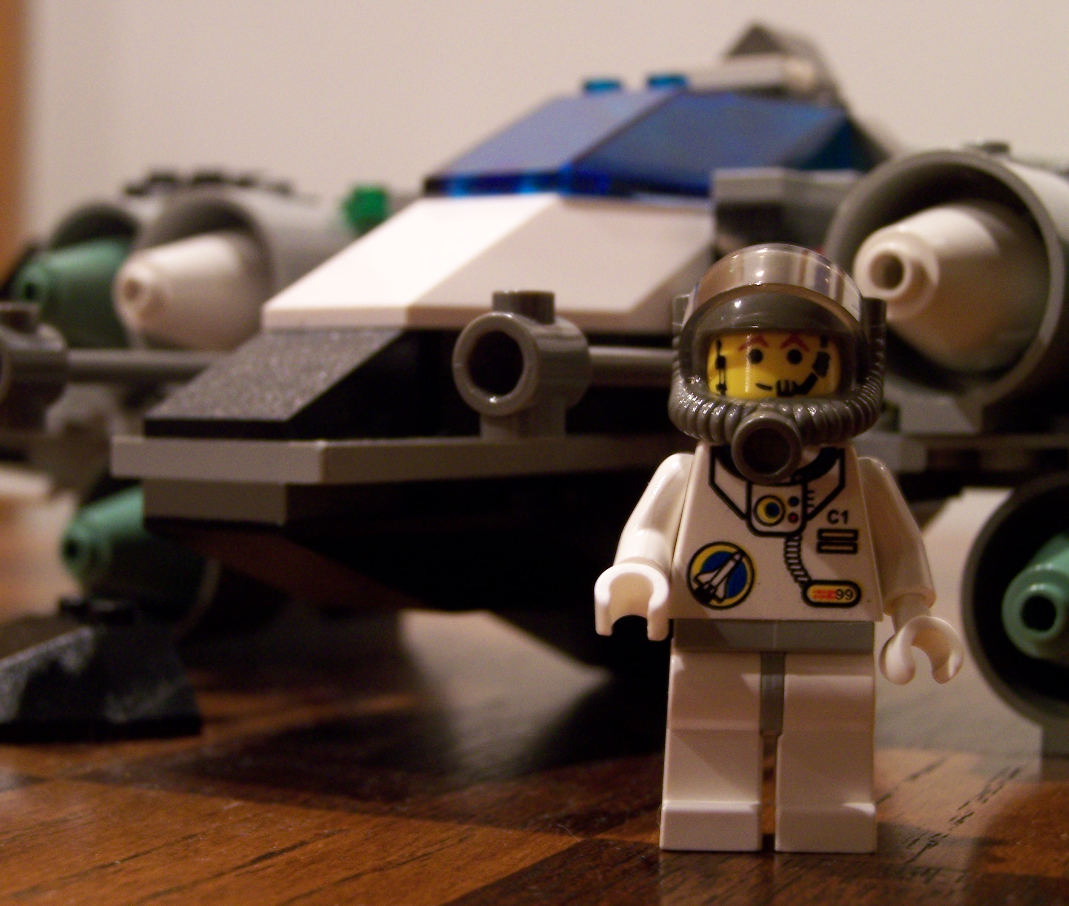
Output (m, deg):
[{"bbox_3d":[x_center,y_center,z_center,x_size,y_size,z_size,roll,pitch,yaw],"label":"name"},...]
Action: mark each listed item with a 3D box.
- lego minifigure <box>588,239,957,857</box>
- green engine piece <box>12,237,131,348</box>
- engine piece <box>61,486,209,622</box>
[{"bbox_3d":[0.018,0.007,0.173,0.027,0.043,0.019,0,2,8],"label":"lego minifigure"},{"bbox_3d":[-0.053,-0.019,0.278,0.016,0.016,0.021,2,3,34],"label":"green engine piece"},{"bbox_3d":[-0.046,0.011,0.270,0.016,0.016,0.021,2,3,34],"label":"engine piece"}]

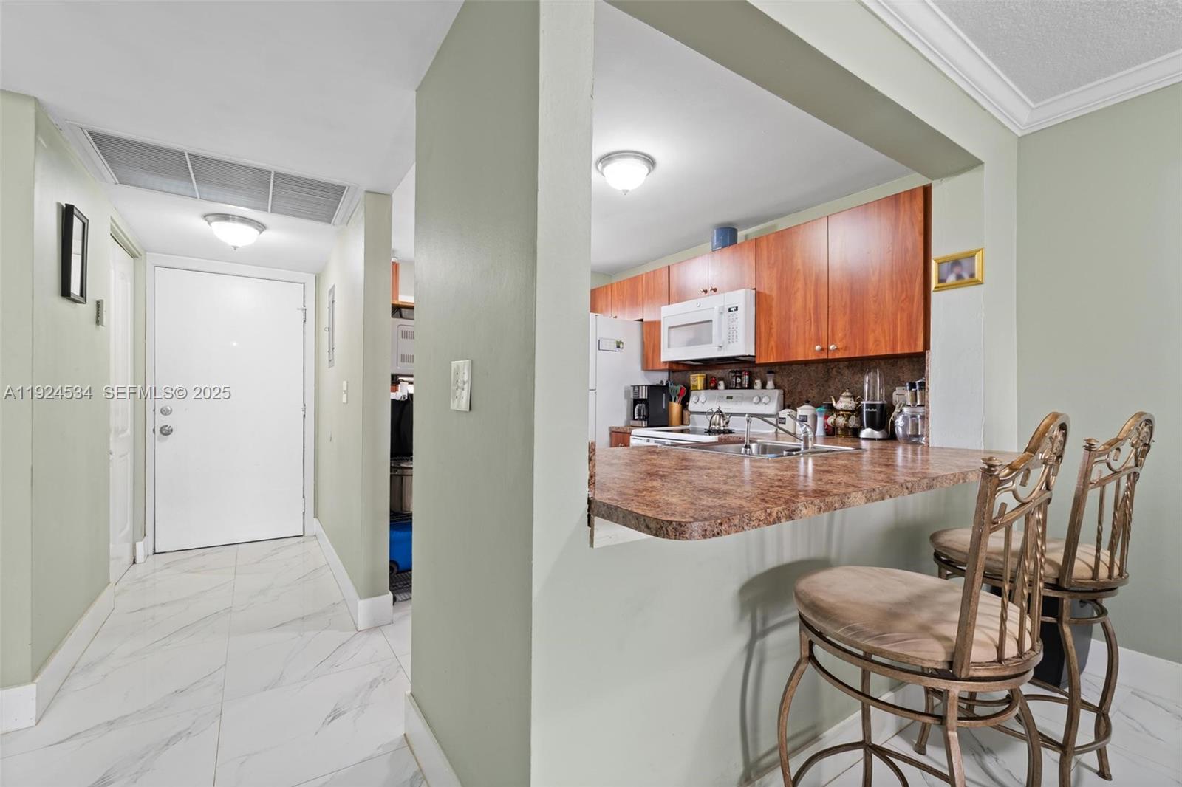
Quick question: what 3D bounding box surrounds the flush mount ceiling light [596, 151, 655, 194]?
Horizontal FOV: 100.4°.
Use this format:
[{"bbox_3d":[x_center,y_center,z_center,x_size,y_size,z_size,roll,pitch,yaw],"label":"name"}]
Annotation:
[{"bbox_3d":[0.178,-1.081,2.498,0.302,0.148,0.302,0,0,0],"label":"flush mount ceiling light"}]

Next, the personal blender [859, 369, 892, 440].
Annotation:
[{"bbox_3d":[1.516,0.061,2.643,0.145,0.370,0.145,1,0,-37],"label":"personal blender"}]

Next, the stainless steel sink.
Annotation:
[{"bbox_3d":[0.773,0.339,2.221,0.660,0.190,0.545,1,0,-34],"label":"stainless steel sink"}]

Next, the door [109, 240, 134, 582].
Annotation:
[{"bbox_3d":[-2.803,0.126,2.923,0.038,2.030,0.860,1,0,-34],"label":"door"}]

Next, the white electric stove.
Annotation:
[{"bbox_3d":[0.756,0.571,3.289,0.680,1.195,0.760,1,0,-34],"label":"white electric stove"}]

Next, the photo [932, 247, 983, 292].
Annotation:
[{"bbox_3d":[1.655,-0.552,2.227,0.018,0.150,0.192,1,0,-34],"label":"photo"}]

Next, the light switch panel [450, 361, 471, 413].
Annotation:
[{"bbox_3d":[-0.332,-0.020,1.255,0.010,0.126,0.132,1,0,-34],"label":"light switch panel"}]

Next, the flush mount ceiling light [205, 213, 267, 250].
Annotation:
[{"bbox_3d":[-2.125,-0.939,2.946,0.305,0.163,0.305,1,0,-34],"label":"flush mount ceiling light"}]

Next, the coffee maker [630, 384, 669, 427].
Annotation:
[{"bbox_3d":[0.454,0.099,3.754,0.230,0.305,0.190,1,0,-34],"label":"coffee maker"}]

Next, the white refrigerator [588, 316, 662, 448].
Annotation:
[{"bbox_3d":[0.099,0.298,4.125,0.800,1.740,0.760,1,0,-34],"label":"white refrigerator"}]

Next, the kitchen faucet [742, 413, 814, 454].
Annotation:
[{"bbox_3d":[0.806,0.171,2.107,0.265,0.180,0.060,0,0,33],"label":"kitchen faucet"}]

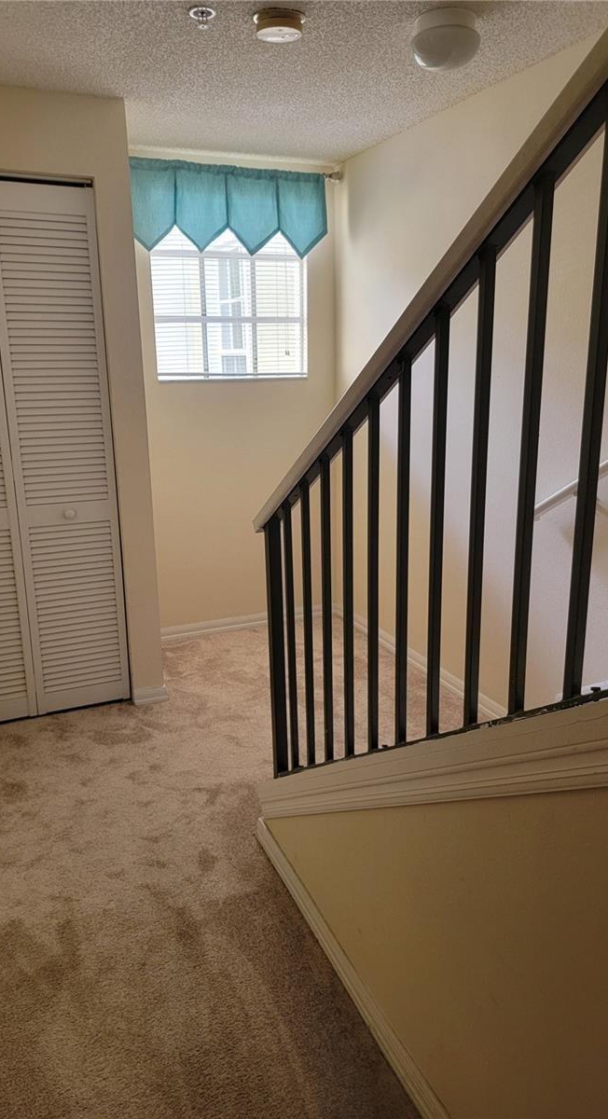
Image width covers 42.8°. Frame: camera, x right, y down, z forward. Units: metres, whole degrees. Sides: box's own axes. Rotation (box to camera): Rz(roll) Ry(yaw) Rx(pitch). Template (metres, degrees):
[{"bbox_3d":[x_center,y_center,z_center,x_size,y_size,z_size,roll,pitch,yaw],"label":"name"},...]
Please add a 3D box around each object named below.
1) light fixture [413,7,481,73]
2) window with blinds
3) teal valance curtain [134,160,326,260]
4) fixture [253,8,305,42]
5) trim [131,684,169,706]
[{"bbox_3d":[0.390,-1.419,2.143,0.188,0.120,0.188,0,16,0],"label":"light fixture"},{"bbox_3d":[-0.358,-1.303,3.834,0.790,0.789,0.080,-7,17,-22],"label":"window with blinds"},{"bbox_3d":[-0.356,-1.634,3.649,1.008,0.398,0.060,-7,17,-22],"label":"teal valance curtain"},{"bbox_3d":[-0.065,-1.438,2.091,0.139,0.048,0.139,0,16,0],"label":"fixture"},{"bbox_3d":[-0.667,0.596,3.396,0.150,0.068,0.020,-7,17,-22],"label":"trim"}]

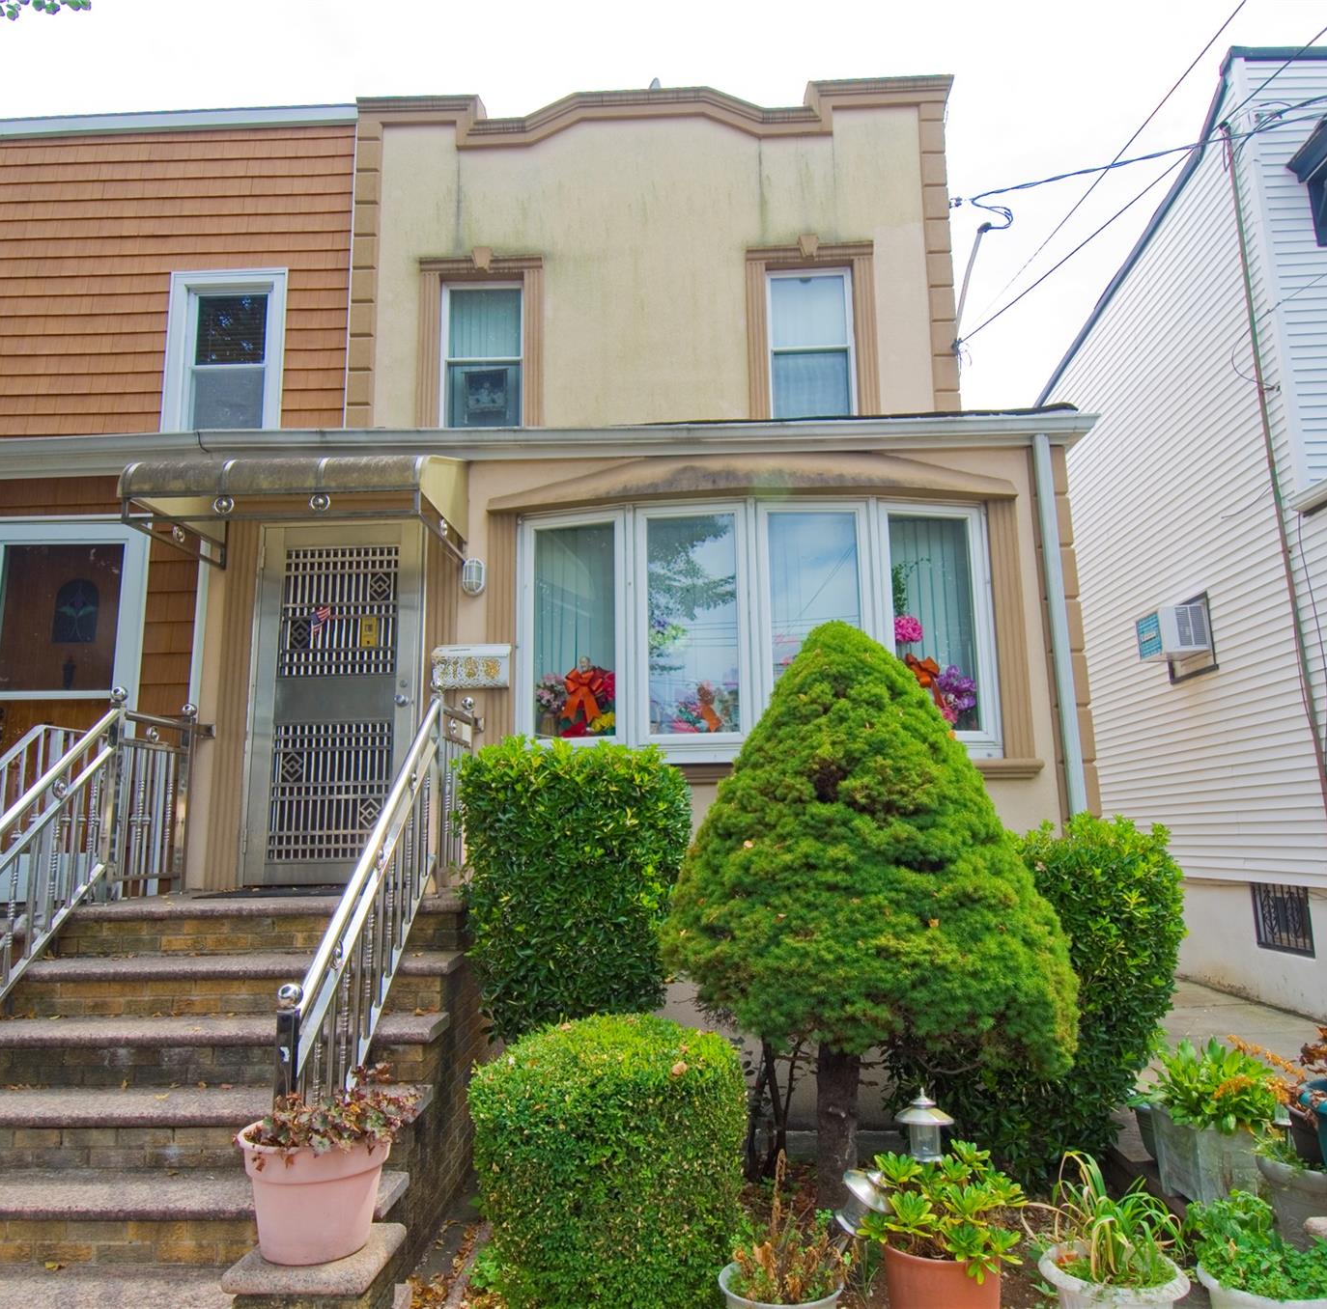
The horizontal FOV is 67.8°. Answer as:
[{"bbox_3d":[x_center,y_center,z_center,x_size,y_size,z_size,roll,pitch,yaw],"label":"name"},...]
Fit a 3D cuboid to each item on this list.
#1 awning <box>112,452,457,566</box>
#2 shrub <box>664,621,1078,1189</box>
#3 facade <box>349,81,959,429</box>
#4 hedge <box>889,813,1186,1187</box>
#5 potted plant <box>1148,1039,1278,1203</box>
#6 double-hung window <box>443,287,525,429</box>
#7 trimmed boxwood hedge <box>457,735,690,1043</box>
[{"bbox_3d":[-1.881,-0.890,5.281,1.420,0.635,1.000,-1,-11,2],"label":"awning"},{"bbox_3d":[0.805,1.037,4.099,1.630,2.400,1.640,-1,-10,2],"label":"shrub"},{"bbox_3d":[-0.107,-3.182,7.976,4.930,3.080,0.300,-1,-10,2],"label":"facade"},{"bbox_3d":[1.687,1.517,4.487,1.280,1.480,0.880,-1,-11,2],"label":"hedge"},{"bbox_3d":[1.887,1.575,3.362,0.350,0.490,0.380,-1,-10,2],"label":"potted plant"},{"bbox_3d":[-1.497,-2.460,8.202,0.681,1.382,0.120,-1,-11,2],"label":"double-hung window"},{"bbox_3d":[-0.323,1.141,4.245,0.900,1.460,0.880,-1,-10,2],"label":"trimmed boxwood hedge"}]

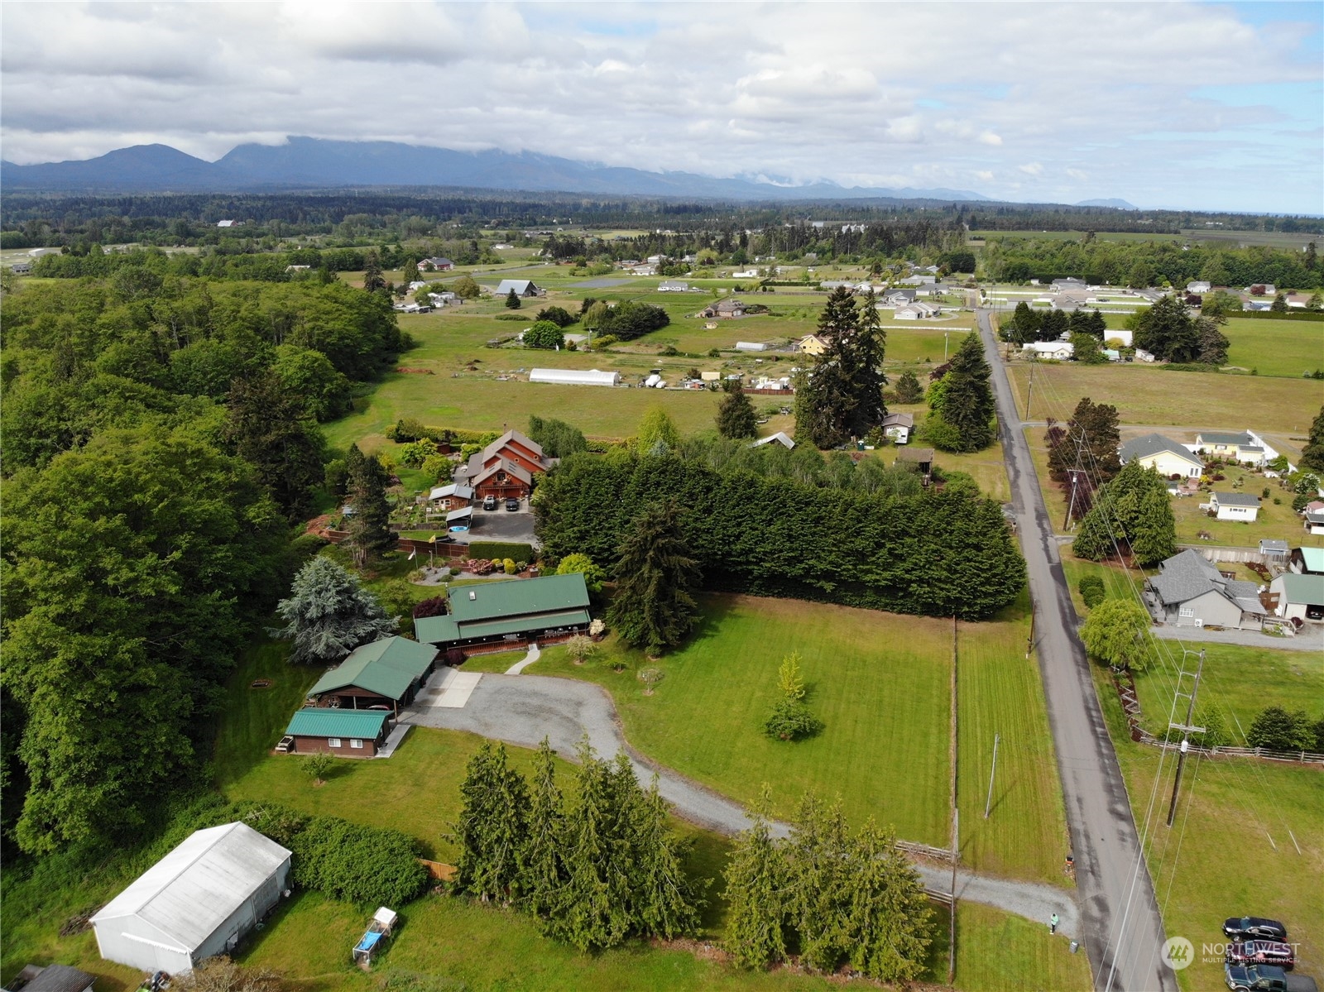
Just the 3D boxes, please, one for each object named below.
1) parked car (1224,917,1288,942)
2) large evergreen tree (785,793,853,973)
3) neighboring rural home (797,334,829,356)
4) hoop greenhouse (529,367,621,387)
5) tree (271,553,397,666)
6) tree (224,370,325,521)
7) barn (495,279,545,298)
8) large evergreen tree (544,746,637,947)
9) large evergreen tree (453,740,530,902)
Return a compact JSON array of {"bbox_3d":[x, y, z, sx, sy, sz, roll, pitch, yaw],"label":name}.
[{"bbox_3d":[48.728,35.675,75.340,4.500,1.600,1.820,5,19,13],"label":"parked car"},{"bbox_3d":[11.917,28.332,67.619,5.200,14.800,5.200,1,18,0],"label":"large evergreen tree"},{"bbox_3d":[56.158,-55.382,329.960,11.200,7.400,13.500,6,18,17],"label":"neighboring rural home"},{"bbox_3d":[-28.246,-38.914,298.051,28.339,3.696,7.187,4,18,11],"label":"hoop greenhouse"},{"bbox_3d":[-41.736,13.432,116.889,14.800,11.900,14.800,1,18,0],"label":"tree"},{"bbox_3d":[-61.651,-7.890,148.474,14.000,25.188,14.000,0,18,0],"label":"tree"},{"bbox_3d":[-81.887,-117.084,517.886,18.037,8.385,16.575,5,18,16],"label":"barn"},{"bbox_3d":[-5.784,27.245,72.972,7.236,17.853,7.236,1,18,0],"label":"large evergreen tree"},{"bbox_3d":[-12.248,23.919,67.048,5.400,13.921,5.400,0,18,0],"label":"large evergreen tree"}]

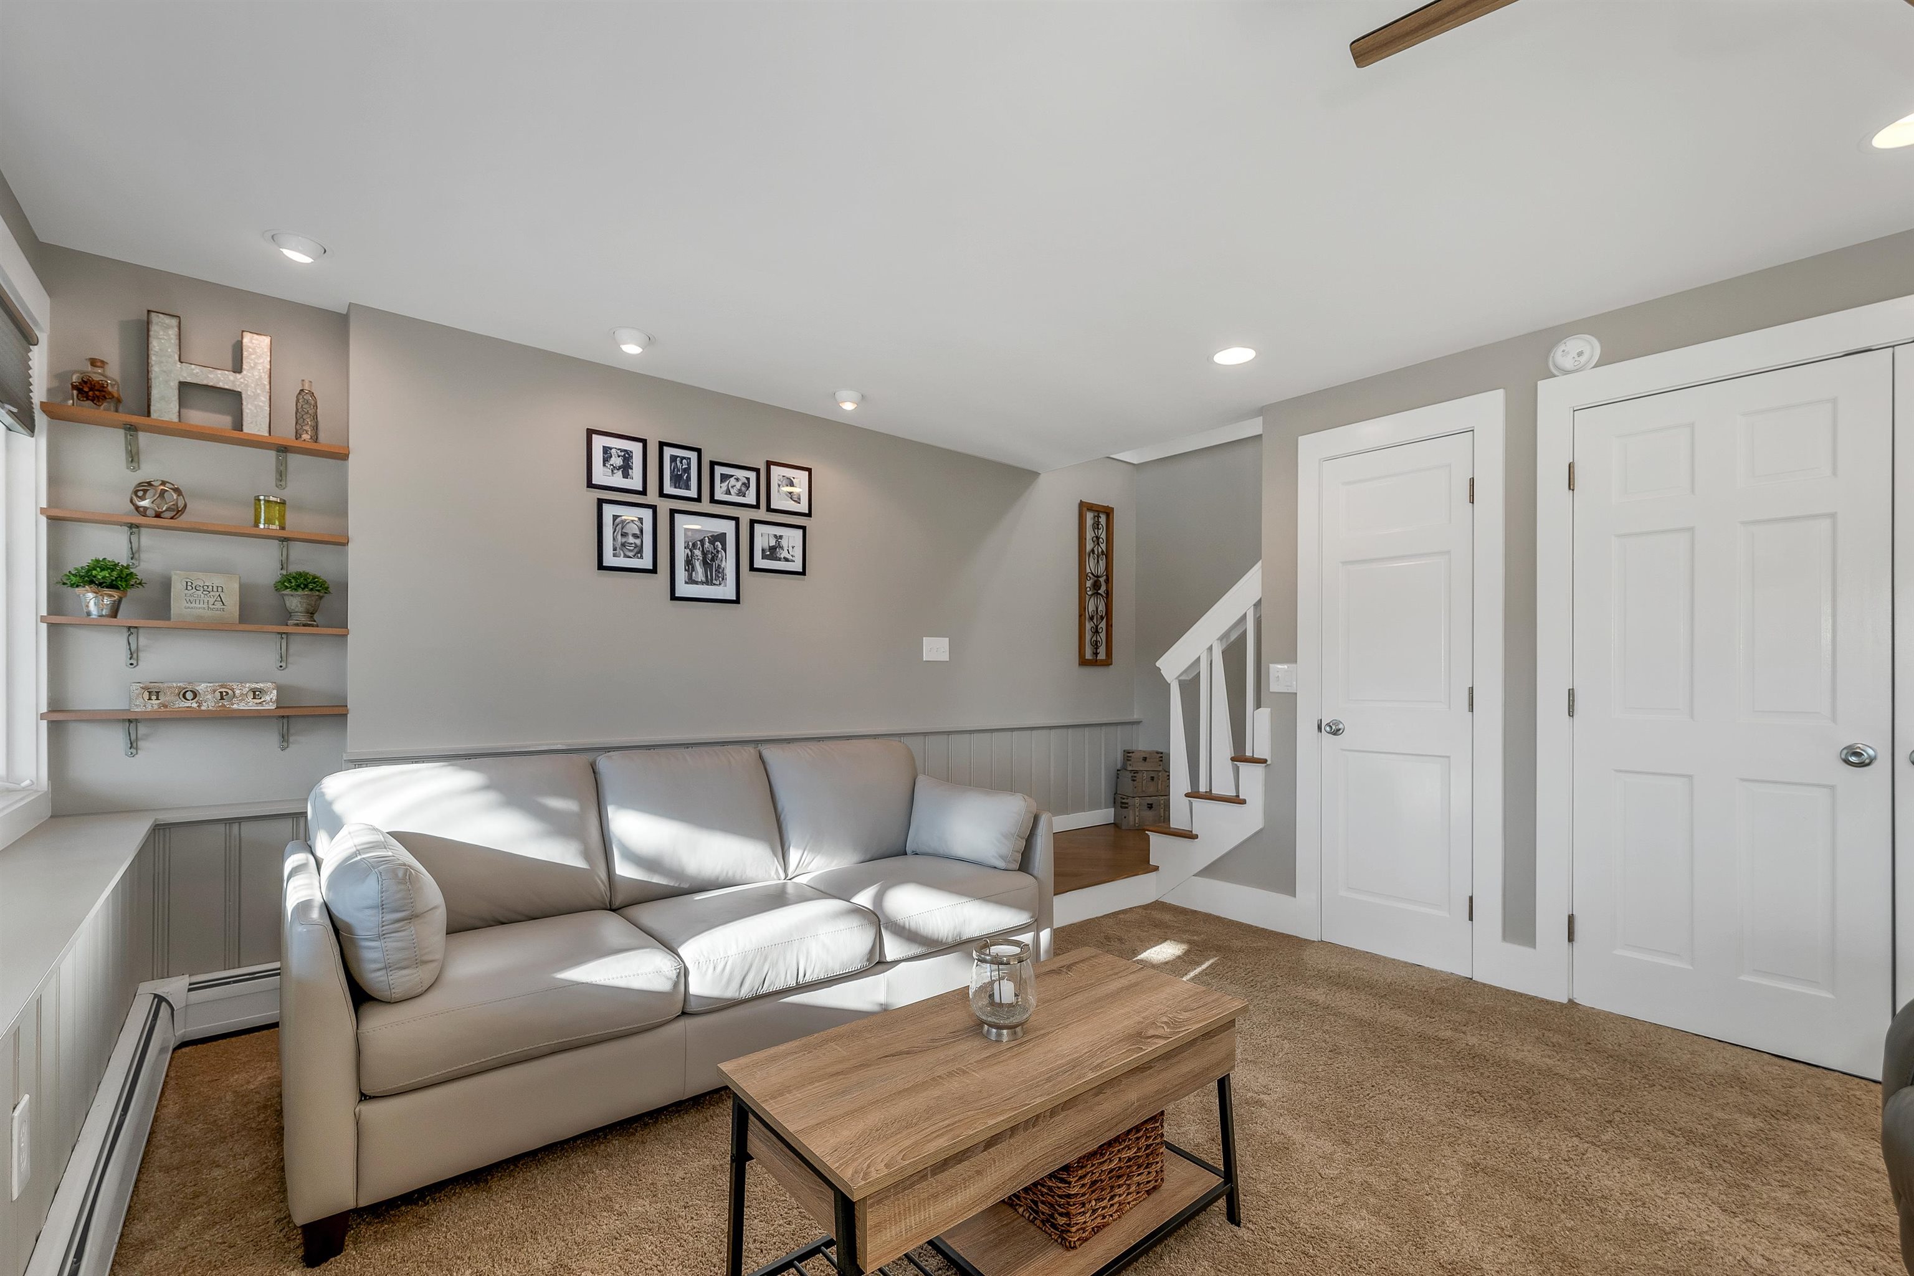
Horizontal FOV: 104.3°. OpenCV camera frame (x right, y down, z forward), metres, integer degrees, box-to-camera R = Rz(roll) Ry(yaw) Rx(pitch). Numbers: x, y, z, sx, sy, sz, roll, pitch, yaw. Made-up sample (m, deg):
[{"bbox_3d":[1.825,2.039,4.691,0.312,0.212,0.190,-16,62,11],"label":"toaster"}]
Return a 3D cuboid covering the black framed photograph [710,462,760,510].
[{"bbox_3d":[-0.973,-0.668,3.277,0.230,0.183,0.022,1,-2,-38],"label":"black framed photograph"}]

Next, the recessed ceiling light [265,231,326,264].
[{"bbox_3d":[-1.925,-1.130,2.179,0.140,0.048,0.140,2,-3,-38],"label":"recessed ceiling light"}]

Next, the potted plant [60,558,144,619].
[{"bbox_3d":[-2.465,-0.142,2.147,0.157,0.178,0.147,1,-2,-38],"label":"potted plant"}]

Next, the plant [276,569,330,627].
[{"bbox_3d":[-2.124,-0.124,2.418,0.139,0.186,0.139,1,-2,-38],"label":"plant"}]

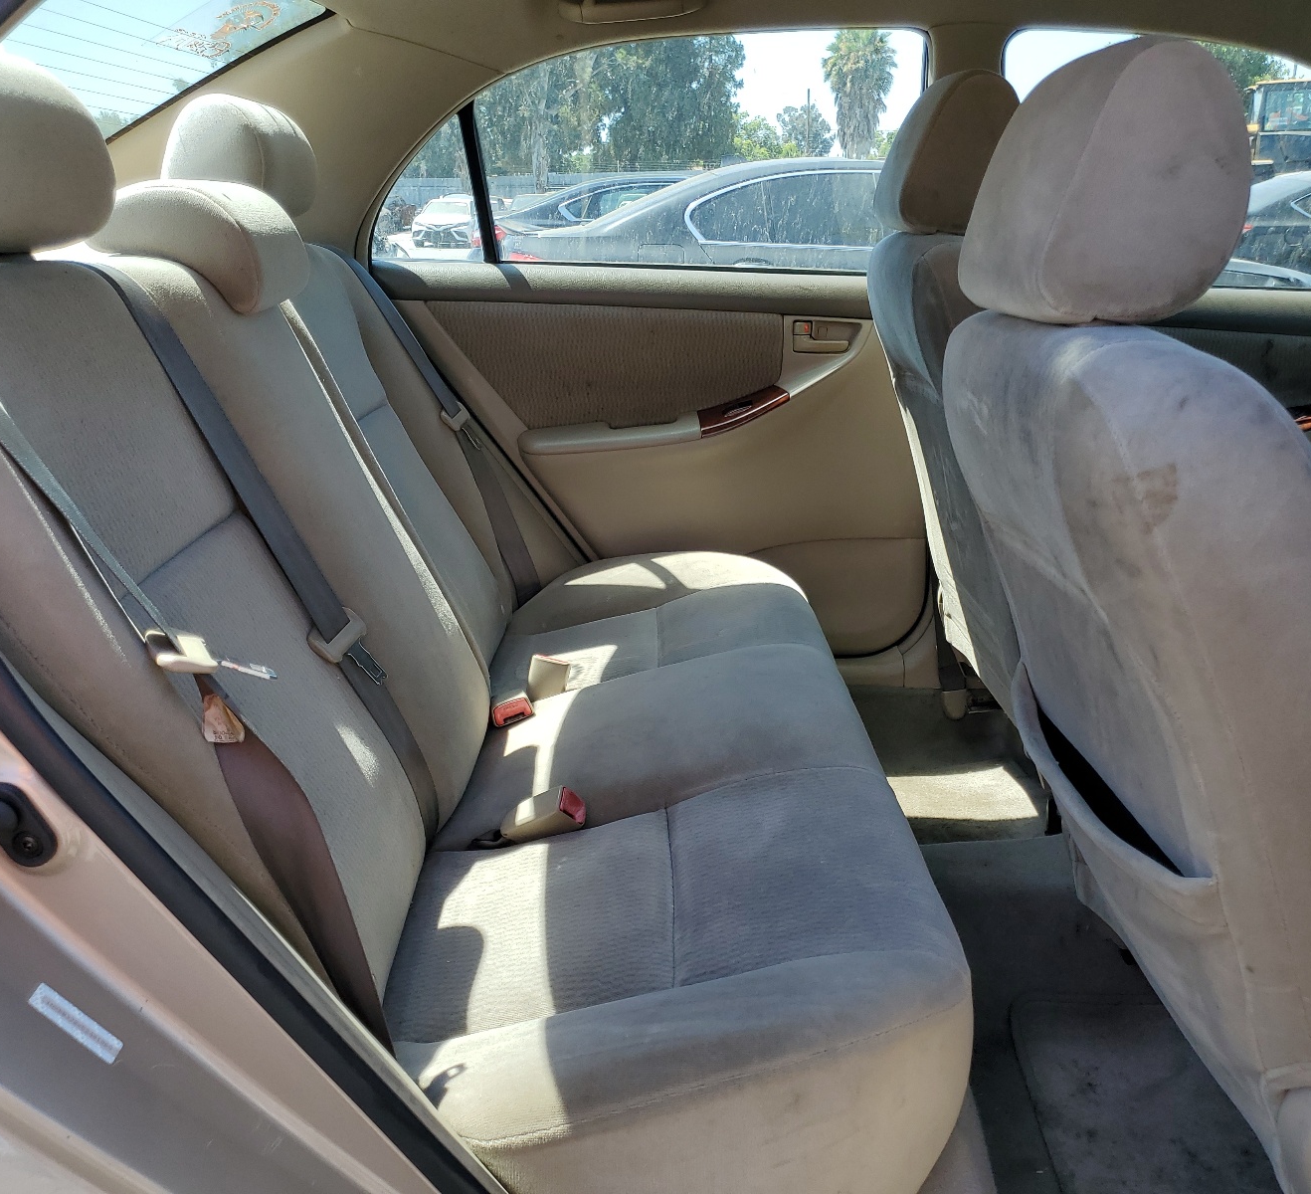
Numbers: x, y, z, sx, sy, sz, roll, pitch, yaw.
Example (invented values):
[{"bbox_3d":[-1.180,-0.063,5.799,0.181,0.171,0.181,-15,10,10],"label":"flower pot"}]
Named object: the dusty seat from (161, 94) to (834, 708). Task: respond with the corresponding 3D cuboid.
[{"bbox_3d":[-0.182,-0.235,1.873,0.965,1.010,0.420,0,19,-1],"label":"dusty seat"}]

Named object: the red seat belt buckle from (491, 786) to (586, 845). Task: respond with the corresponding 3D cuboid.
[{"bbox_3d":[-0.131,0.256,1.386,0.090,0.036,0.031,-25,34,29],"label":"red seat belt buckle"}]

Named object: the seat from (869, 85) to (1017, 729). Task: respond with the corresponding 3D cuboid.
[{"bbox_3d":[0.718,-0.237,1.848,0.795,1.050,0.470,0,19,-1],"label":"seat"}]

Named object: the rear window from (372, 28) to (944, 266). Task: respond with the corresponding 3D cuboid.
[{"bbox_3d":[-0.010,-0.719,1.952,0.895,0.370,0.080,0,19,-1],"label":"rear window"}]

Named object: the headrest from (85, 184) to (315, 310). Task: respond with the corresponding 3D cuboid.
[{"bbox_3d":[-0.520,-0.405,1.363,0.178,0.138,0.235,0,19,-1],"label":"headrest"}]

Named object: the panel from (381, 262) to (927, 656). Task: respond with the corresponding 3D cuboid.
[{"bbox_3d":[-0.008,-0.223,2.128,0.900,0.713,0.110,0,19,-1],"label":"panel"}]

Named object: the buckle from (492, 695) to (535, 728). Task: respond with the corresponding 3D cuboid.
[{"bbox_3d":[-0.201,0.156,1.689,0.047,0.028,0.075,-17,10,-7],"label":"buckle"}]

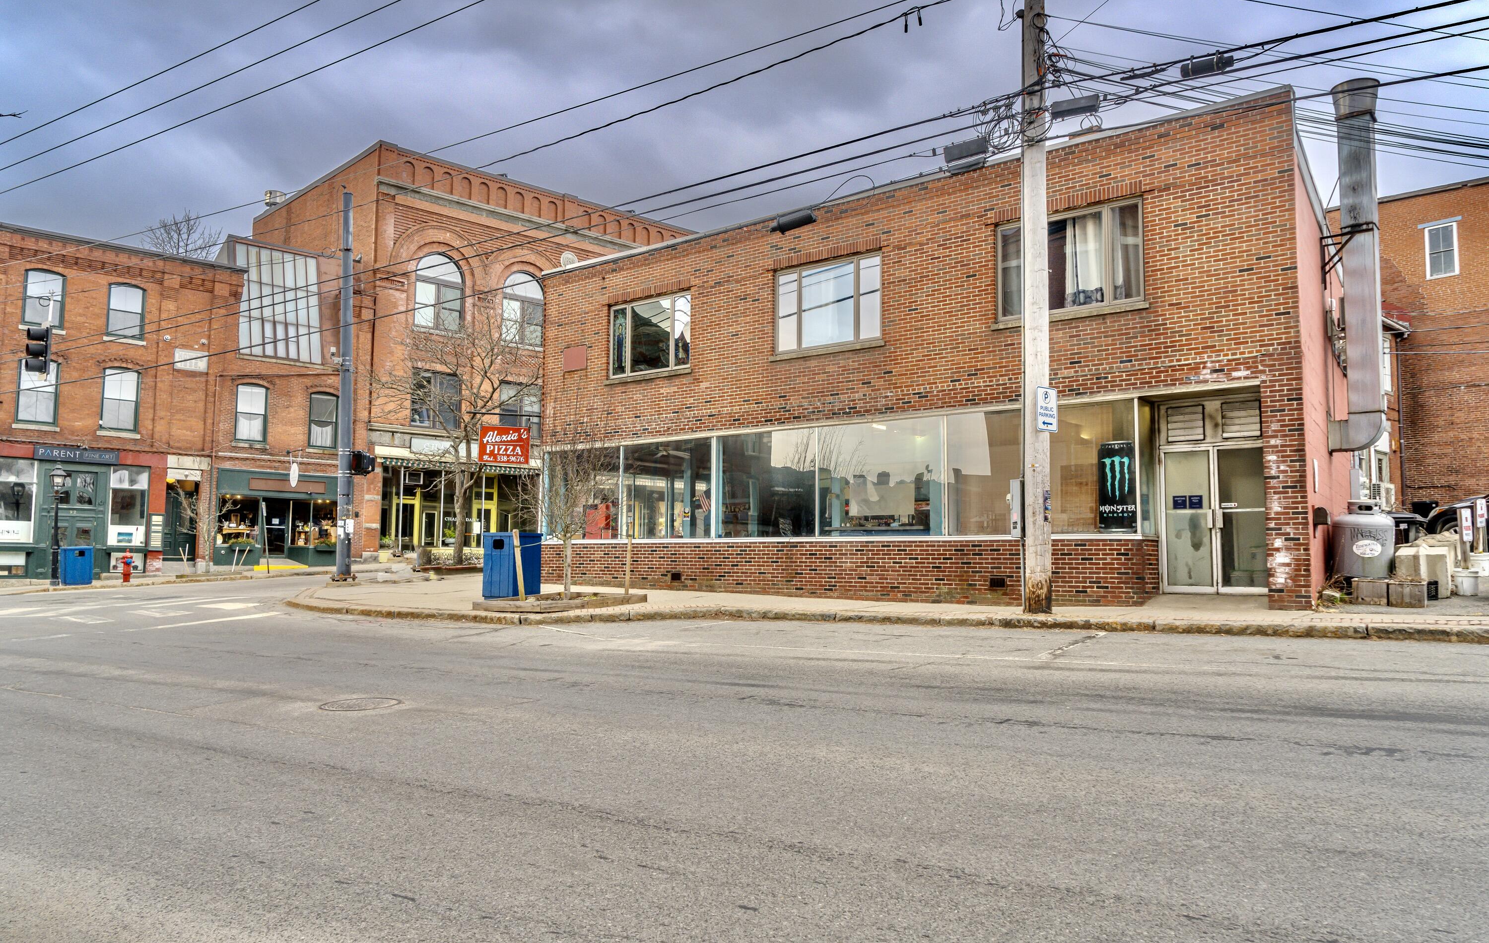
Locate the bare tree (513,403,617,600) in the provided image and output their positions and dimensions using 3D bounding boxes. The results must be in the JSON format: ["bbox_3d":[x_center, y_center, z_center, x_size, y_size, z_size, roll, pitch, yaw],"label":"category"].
[{"bbox_3d":[-2.871,0.447,16.015,1.650,3.214,1.600,1,-5,-10],"label":"bare tree"}]

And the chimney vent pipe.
[{"bbox_3d":[9.589,-3.211,15.660,0.720,5.936,0.600,-3,-6,37],"label":"chimney vent pipe"}]

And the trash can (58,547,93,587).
[{"bbox_3d":[-19.201,2.729,28.569,0.680,1.100,0.700,-4,-6,43],"label":"trash can"}]

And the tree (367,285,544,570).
[{"bbox_3d":[-8.208,-1.283,28.190,4.400,7.885,4.200,1,-5,-16],"label":"tree"}]

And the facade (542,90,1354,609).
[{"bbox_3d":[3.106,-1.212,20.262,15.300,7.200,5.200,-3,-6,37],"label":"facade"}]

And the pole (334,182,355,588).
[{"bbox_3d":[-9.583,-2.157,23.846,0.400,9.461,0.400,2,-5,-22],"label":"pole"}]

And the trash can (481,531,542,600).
[{"bbox_3d":[-3.957,1.607,16.925,0.720,1.116,0.700,-3,-5,31],"label":"trash can"}]

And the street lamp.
[{"bbox_3d":[-19.838,1.504,28.667,0.460,3.559,0.460,4,-6,-40],"label":"street lamp"}]

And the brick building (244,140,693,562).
[{"bbox_3d":[-13.427,-4.052,50.714,17.500,16.967,14.300,5,-6,-44],"label":"brick building"}]

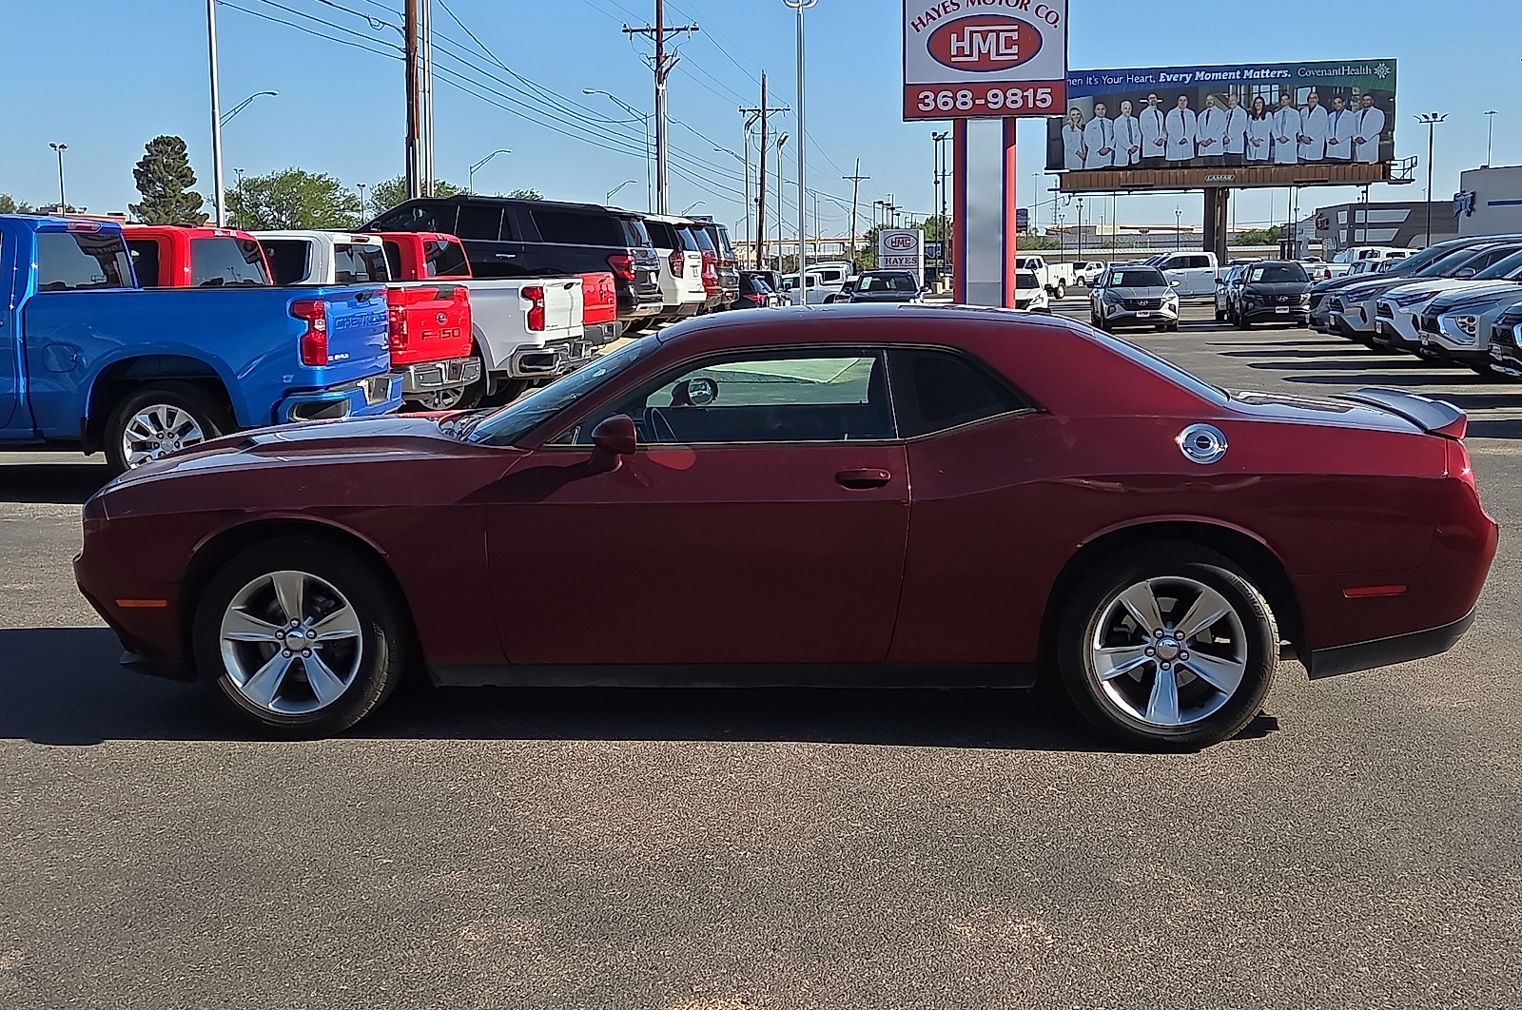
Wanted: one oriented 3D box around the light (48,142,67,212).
[{"bbox_3d":[-34.979,-14.063,92.512,0.950,7.900,0.500,-1,7,-6],"label":"light"}]

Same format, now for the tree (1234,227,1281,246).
[{"bbox_3d":[67.328,-34.031,250.466,6.400,7.500,6.000,1,7,15],"label":"tree"}]

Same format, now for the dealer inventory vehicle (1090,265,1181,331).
[{"bbox_3d":[9.499,-5.247,46.906,1.870,1.650,4.600,0,7,6],"label":"dealer inventory vehicle"}]

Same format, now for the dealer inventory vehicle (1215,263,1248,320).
[{"bbox_3d":[14.106,-6.144,53.704,1.850,1.600,4.500,1,8,13],"label":"dealer inventory vehicle"}]

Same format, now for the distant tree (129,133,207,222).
[{"bbox_3d":[-36.181,-17.418,113.657,4.800,10.600,4.700,-3,7,-17],"label":"distant tree"}]

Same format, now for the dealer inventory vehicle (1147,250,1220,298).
[{"bbox_3d":[16.953,-9.027,73.126,5.900,1.950,2.050,0,7,6],"label":"dealer inventory vehicle"}]

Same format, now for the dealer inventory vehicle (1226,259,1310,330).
[{"bbox_3d":[13.138,-5.477,47.862,1.870,1.670,4.630,0,7,9],"label":"dealer inventory vehicle"}]

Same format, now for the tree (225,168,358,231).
[{"bbox_3d":[-31.584,-18.262,125.571,8.900,9.200,8.300,-2,7,-14],"label":"tree"}]

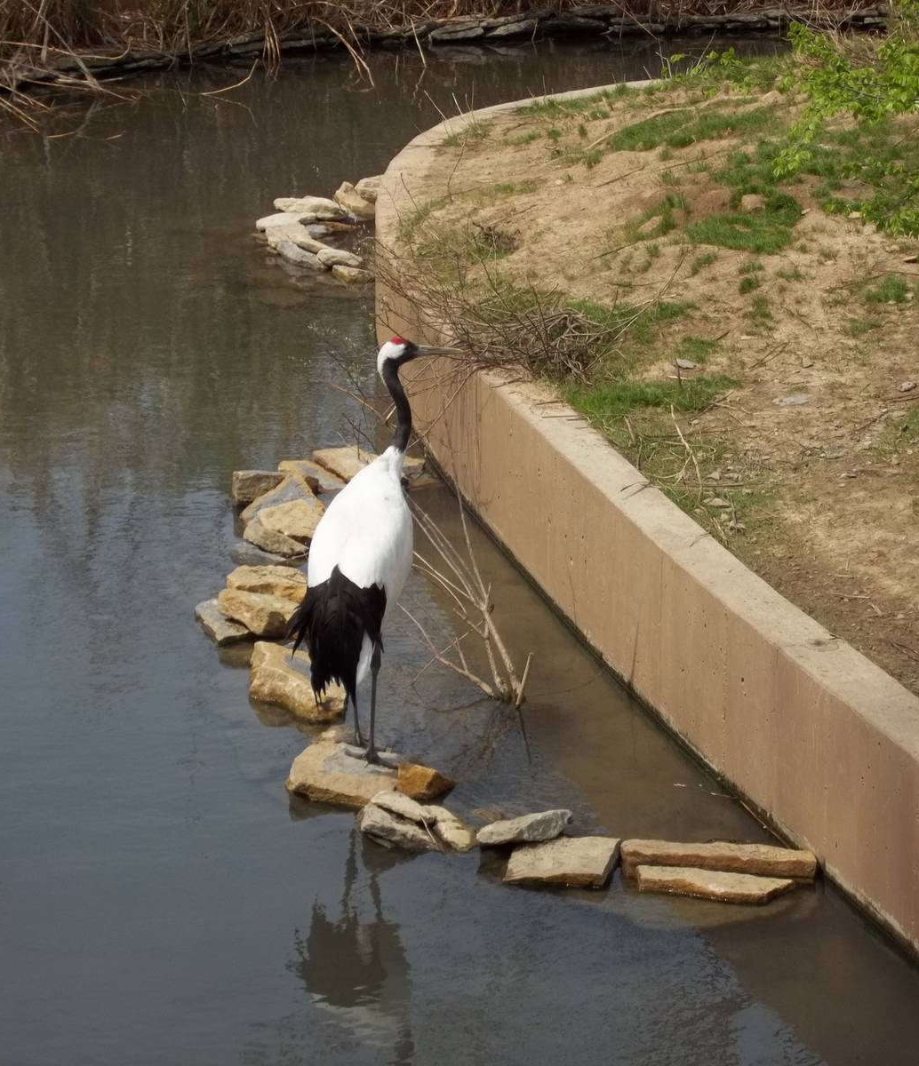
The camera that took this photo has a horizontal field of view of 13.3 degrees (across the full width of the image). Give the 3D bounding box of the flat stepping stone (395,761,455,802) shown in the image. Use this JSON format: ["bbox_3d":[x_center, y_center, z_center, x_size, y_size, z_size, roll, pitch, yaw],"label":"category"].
[{"bbox_3d":[-0.107,0.804,12.744,0.160,0.085,0.150,3,17,11],"label":"flat stepping stone"}]

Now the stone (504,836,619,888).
[{"bbox_3d":[0.303,0.978,11.706,0.305,0.057,0.269,2,15,7],"label":"stone"}]

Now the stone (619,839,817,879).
[{"bbox_3d":[0.763,0.978,11.658,0.569,0.072,0.114,2,15,8],"label":"stone"}]

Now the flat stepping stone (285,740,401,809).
[{"bbox_3d":[-0.376,0.787,12.871,0.340,0.100,0.370,3,17,10],"label":"flat stepping stone"}]

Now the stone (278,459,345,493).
[{"bbox_3d":[-0.600,-0.236,16.182,0.220,0.075,0.290,-8,18,-24],"label":"stone"}]

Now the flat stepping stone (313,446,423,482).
[{"bbox_3d":[-0.379,-0.287,16.355,0.330,0.085,0.330,-8,18,-24],"label":"flat stepping stone"}]

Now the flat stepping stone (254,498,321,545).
[{"bbox_3d":[-0.669,-0.048,15.409,0.260,0.095,0.280,1,17,3],"label":"flat stepping stone"}]

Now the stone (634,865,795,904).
[{"bbox_3d":[0.740,1.036,11.545,0.445,0.052,0.129,4,16,13],"label":"stone"}]

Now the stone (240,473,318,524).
[{"bbox_3d":[-0.712,-0.128,15.783,0.300,0.095,0.370,1,17,5],"label":"stone"}]

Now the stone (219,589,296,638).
[{"bbox_3d":[-0.725,0.291,14.061,0.269,0.109,0.166,5,16,19],"label":"stone"}]

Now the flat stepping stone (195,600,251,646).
[{"bbox_3d":[-0.848,0.329,14.381,0.180,0.075,0.310,-7,18,-21],"label":"flat stepping stone"}]

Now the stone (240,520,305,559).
[{"bbox_3d":[-0.714,0.029,15.127,0.223,0.083,0.155,9,18,29],"label":"stone"}]

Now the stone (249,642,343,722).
[{"bbox_3d":[-0.567,0.519,13.742,0.230,0.120,0.430,-8,18,-24],"label":"stone"}]

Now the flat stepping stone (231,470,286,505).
[{"bbox_3d":[-0.802,-0.174,15.801,0.212,0.109,0.135,1,15,4],"label":"flat stepping stone"}]

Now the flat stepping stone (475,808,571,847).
[{"bbox_3d":[0.197,0.888,11.832,0.274,0.072,0.109,-5,16,-17],"label":"flat stepping stone"}]

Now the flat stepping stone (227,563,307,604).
[{"bbox_3d":[-0.697,0.184,14.483,0.269,0.093,0.176,3,16,10],"label":"flat stepping stone"}]

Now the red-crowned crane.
[{"bbox_3d":[-0.286,0.046,12.446,0.352,1.340,0.621,9,18,29],"label":"red-crowned crane"}]

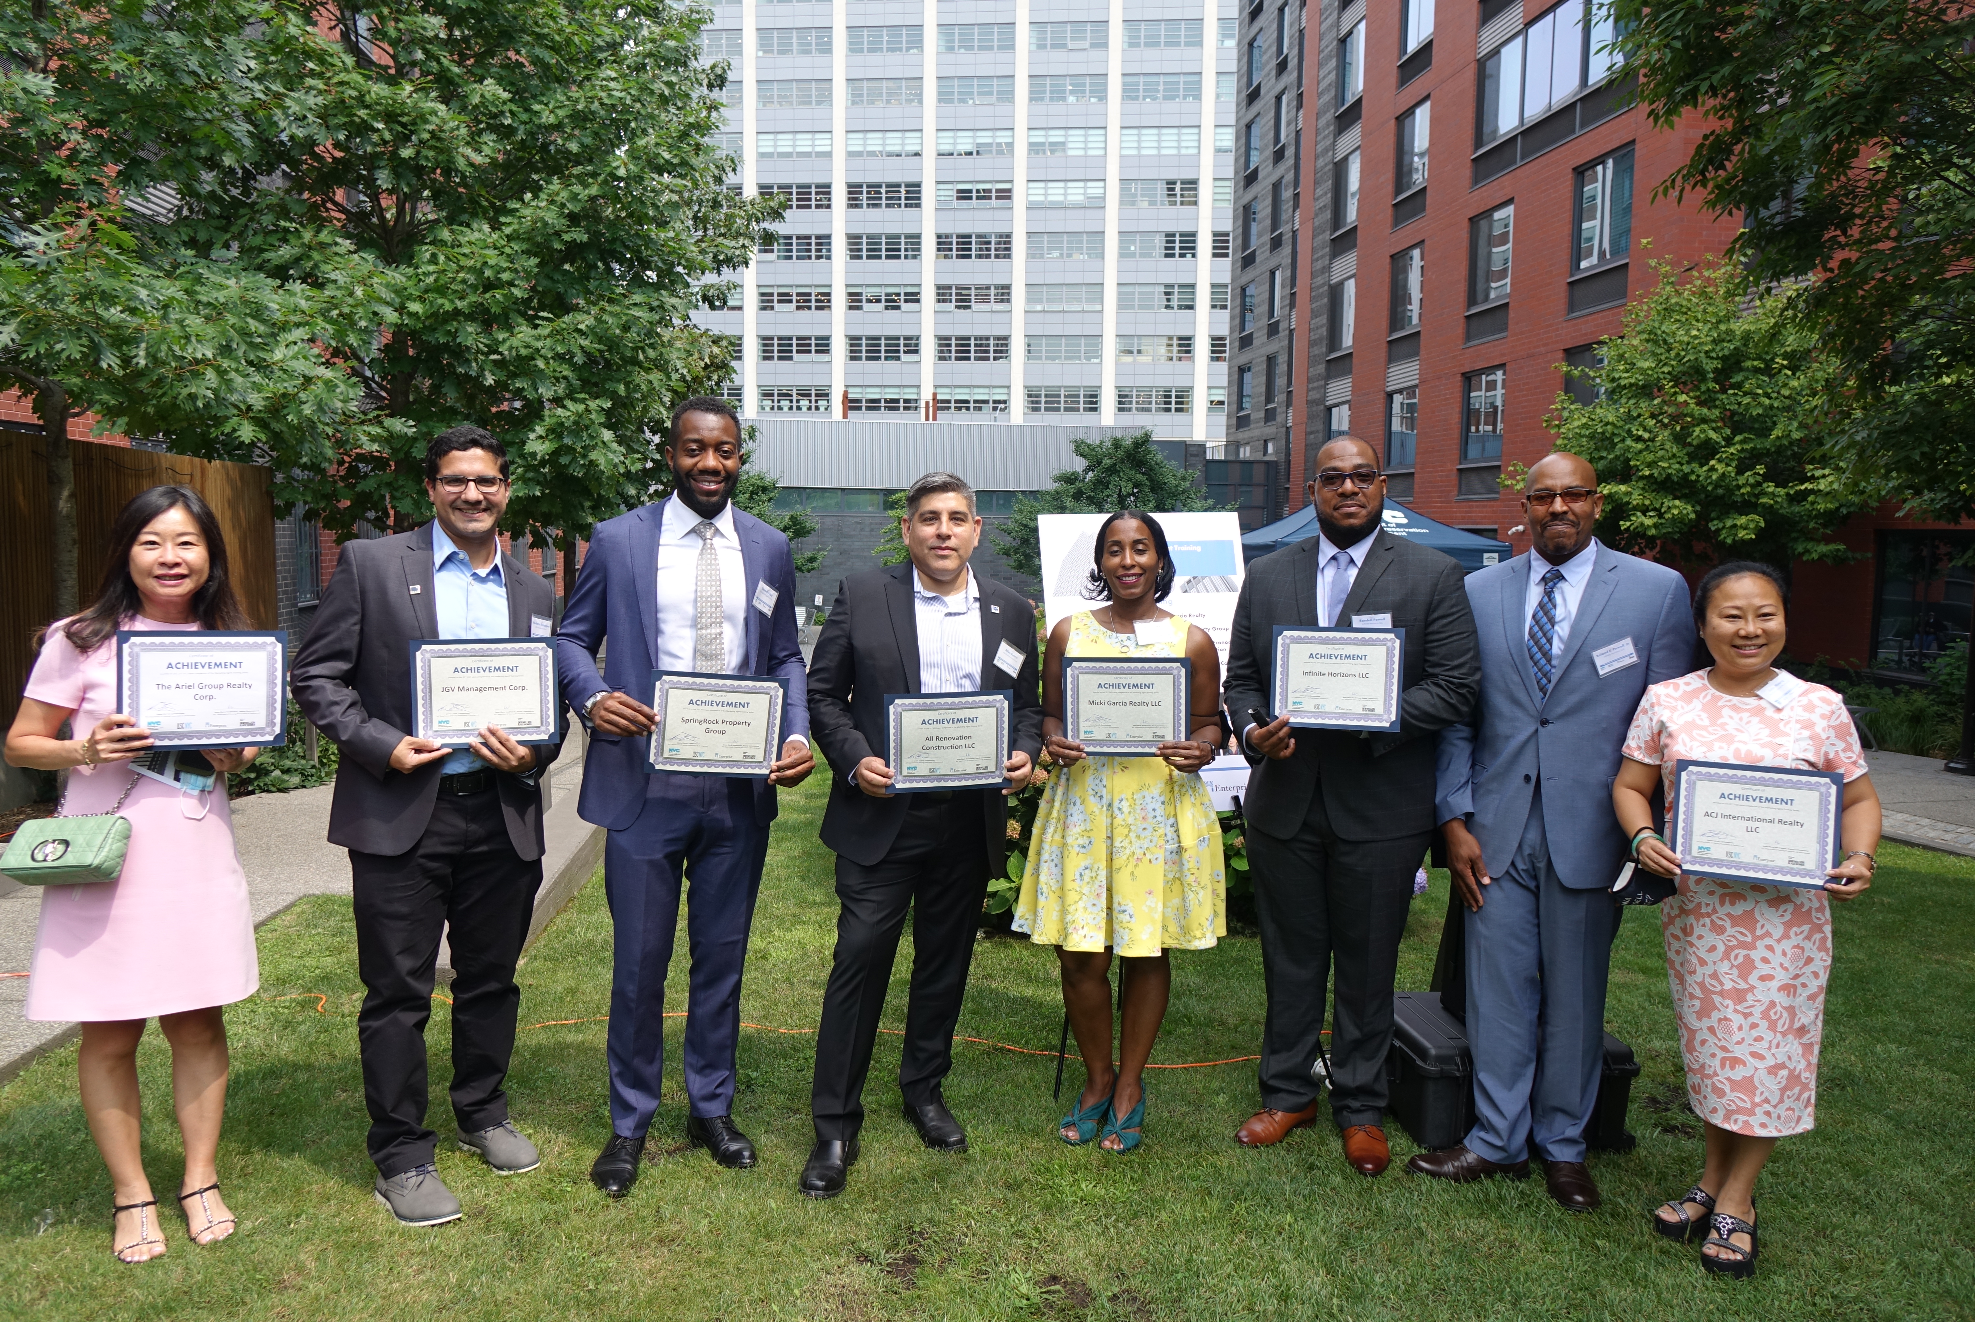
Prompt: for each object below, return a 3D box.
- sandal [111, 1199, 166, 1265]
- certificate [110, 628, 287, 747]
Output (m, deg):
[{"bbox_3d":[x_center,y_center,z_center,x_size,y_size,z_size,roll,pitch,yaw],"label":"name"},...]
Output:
[{"bbox_3d":[-1.881,1.230,2.920,0.090,0.092,0.235,-3,6,-35],"label":"sandal"},{"bbox_3d":[-1.597,0.061,2.700,0.304,0.240,0.010,-1,5,-40],"label":"certificate"}]

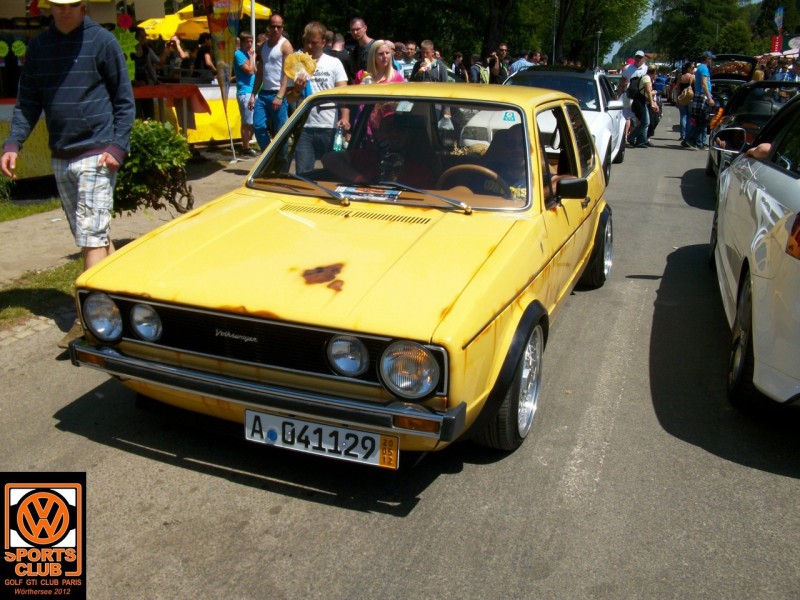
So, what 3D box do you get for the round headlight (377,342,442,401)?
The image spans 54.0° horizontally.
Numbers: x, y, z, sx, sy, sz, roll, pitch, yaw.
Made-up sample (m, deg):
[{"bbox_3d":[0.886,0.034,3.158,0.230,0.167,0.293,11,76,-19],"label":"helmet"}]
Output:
[{"bbox_3d":[0.036,0.201,2.337,0.180,0.180,0.070,8,18,20],"label":"round headlight"}]

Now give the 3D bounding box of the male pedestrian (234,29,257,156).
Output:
[{"bbox_3d":[-2.215,-2.936,11.300,0.340,1.700,0.460,10,19,26],"label":"male pedestrian"}]

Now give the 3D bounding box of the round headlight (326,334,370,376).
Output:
[{"bbox_3d":[-0.149,0.165,2.388,0.142,0.142,0.070,8,18,20],"label":"round headlight"}]

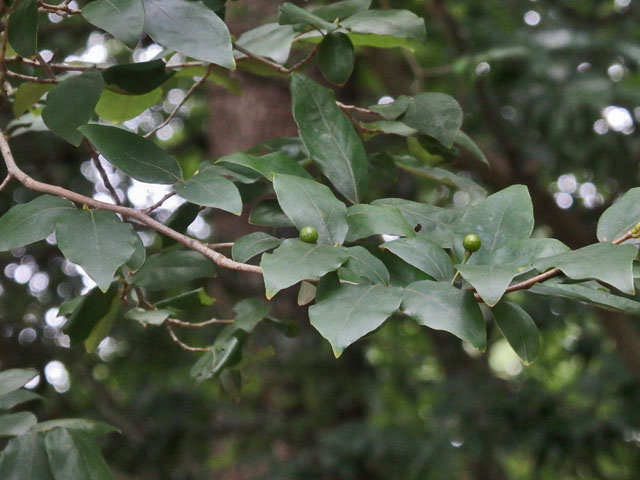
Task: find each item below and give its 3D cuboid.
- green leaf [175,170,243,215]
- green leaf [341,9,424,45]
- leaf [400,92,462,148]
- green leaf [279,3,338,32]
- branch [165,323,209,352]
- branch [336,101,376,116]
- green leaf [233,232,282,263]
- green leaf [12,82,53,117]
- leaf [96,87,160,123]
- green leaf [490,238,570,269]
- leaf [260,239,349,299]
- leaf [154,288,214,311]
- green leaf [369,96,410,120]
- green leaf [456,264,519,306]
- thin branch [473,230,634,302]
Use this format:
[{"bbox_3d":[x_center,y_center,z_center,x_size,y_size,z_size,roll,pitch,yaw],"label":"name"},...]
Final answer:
[{"bbox_3d":[-0.073,-0.031,2.996,0.050,0.030,0.009,26,-36,21],"label":"green leaf"},{"bbox_3d":[0.042,-0.142,3.050,0.058,0.015,0.036,6,35,5],"label":"green leaf"},{"bbox_3d":[0.084,-0.089,3.399,0.044,0.052,0.013,-33,-25,-17],"label":"leaf"},{"bbox_3d":[-0.008,-0.148,3.050,0.049,0.016,0.028,13,15,-38],"label":"green leaf"},{"bbox_3d":[-0.091,0.067,3.135,0.036,0.011,0.014,34,0,-5],"label":"branch"},{"bbox_3d":[0.027,-0.098,3.400,0.034,0.004,0.004,18,0,-8],"label":"branch"},{"bbox_3d":[-0.041,0.005,3.020,0.044,0.012,0.031,-19,42,-39],"label":"green leaf"},{"bbox_3d":[-0.211,-0.104,3.299,0.023,0.012,0.052,25,-54,-38],"label":"green leaf"},{"bbox_3d":[-0.124,-0.092,3.000,0.043,0.042,0.012,24,22,-17],"label":"leaf"},{"bbox_3d":[0.139,0.010,3.020,0.056,0.014,0.036,-11,38,-16],"label":"green leaf"},{"bbox_3d":[-0.010,0.018,2.953,0.064,0.013,0.043,-30,45,-33],"label":"leaf"},{"bbox_3d":[-0.101,0.045,3.398,0.045,0.012,0.031,-4,-32,6],"label":"leaf"},{"bbox_3d":[0.047,-0.088,3.060,0.042,0.013,0.029,-12,32,-40],"label":"green leaf"},{"bbox_3d":[0.108,0.029,2.953,0.039,0.012,0.043,0,37,0],"label":"green leaf"},{"bbox_3d":[0.162,0.018,3.150,0.124,0.010,0.010,-23,0,14],"label":"thin branch"}]

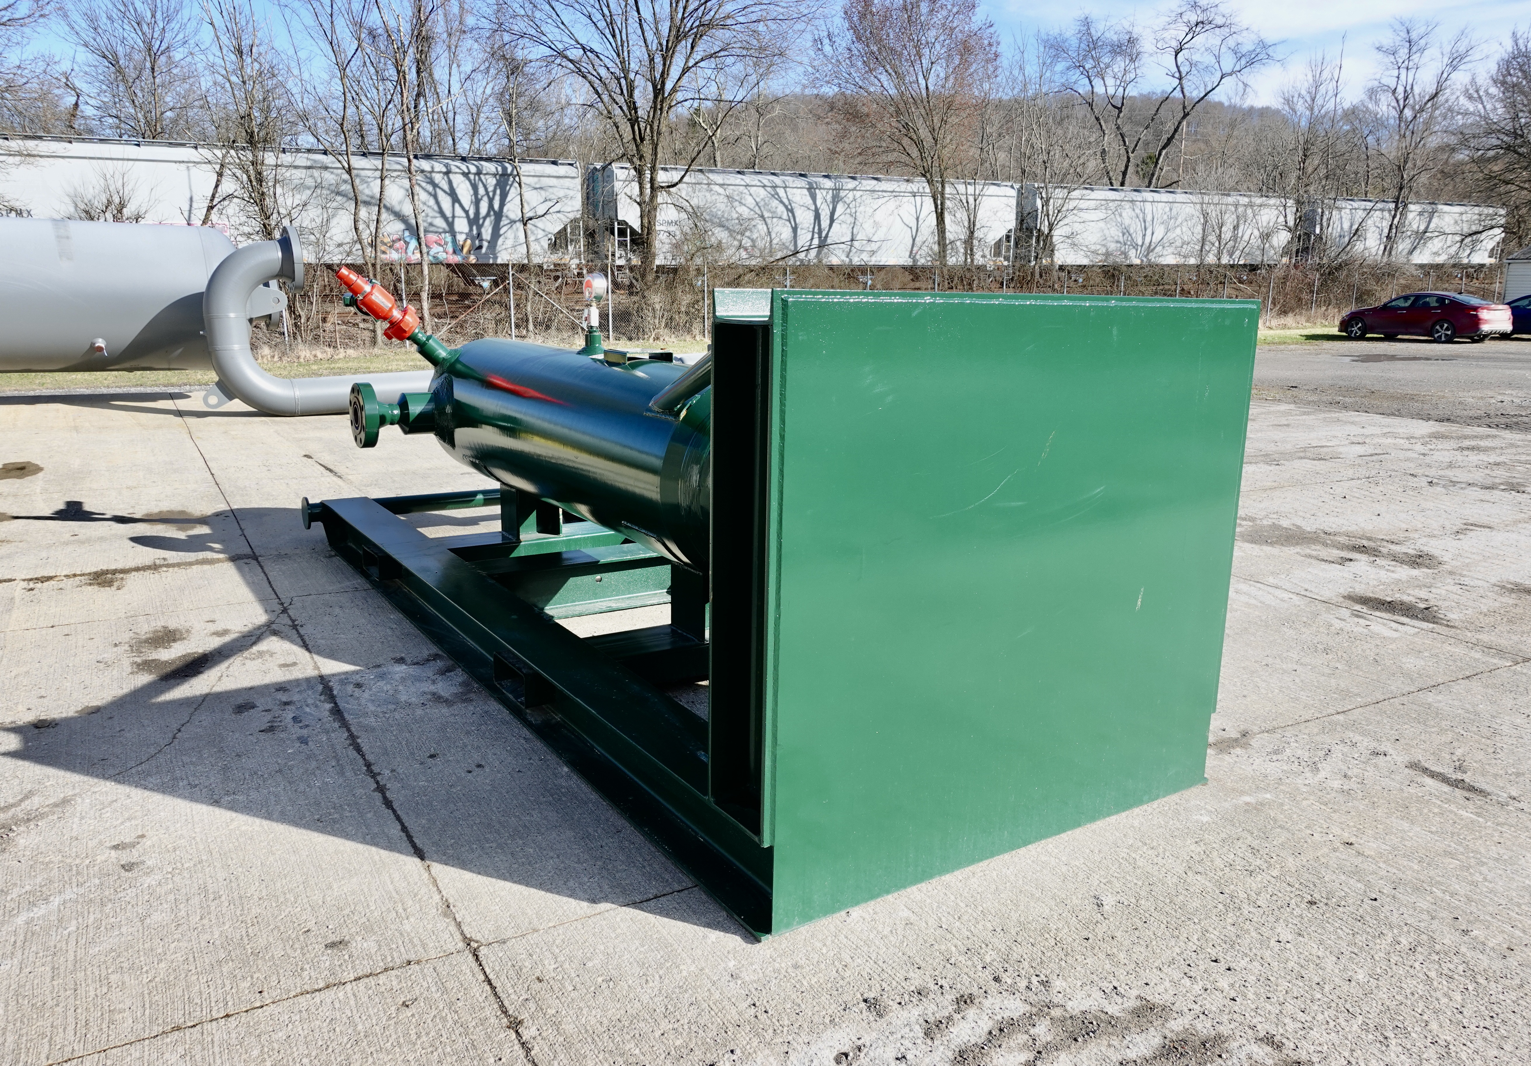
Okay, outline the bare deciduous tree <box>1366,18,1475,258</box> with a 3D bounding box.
[{"bbox_3d":[32.137,-18.324,53.113,5.200,13.550,5.200,8,14,29],"label":"bare deciduous tree"}]

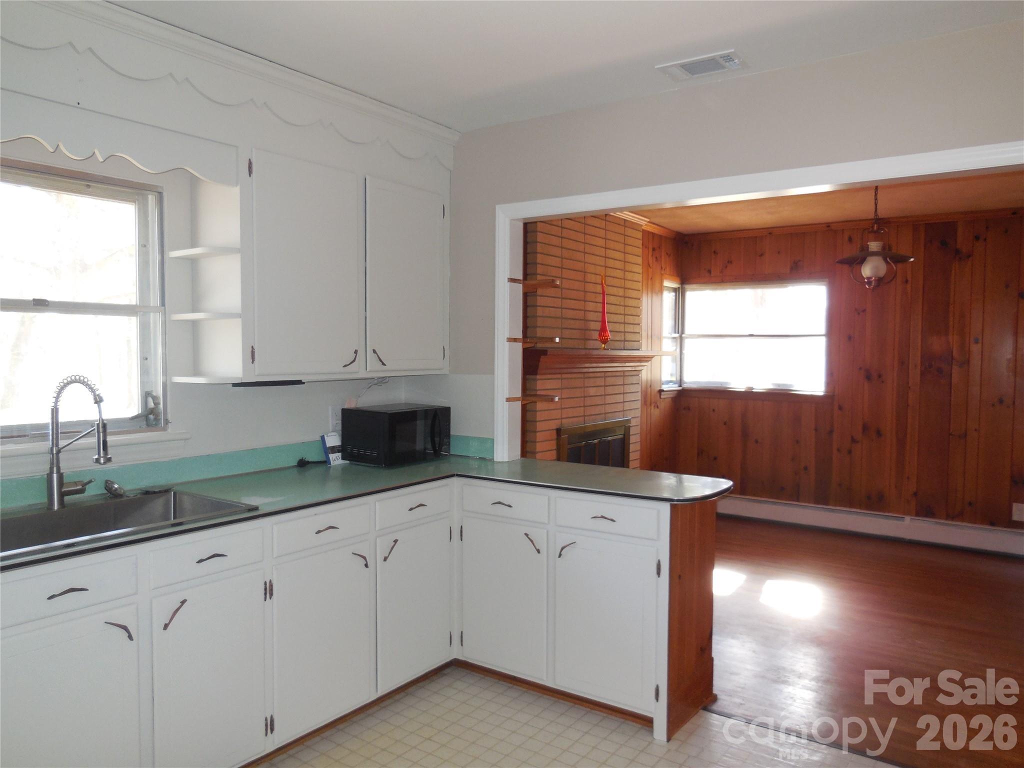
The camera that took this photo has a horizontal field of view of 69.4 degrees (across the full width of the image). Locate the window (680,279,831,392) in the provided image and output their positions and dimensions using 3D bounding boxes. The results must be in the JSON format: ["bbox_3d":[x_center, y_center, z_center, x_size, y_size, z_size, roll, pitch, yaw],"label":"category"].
[{"bbox_3d":[2.039,-0.400,6.316,1.237,0.905,0.100,3,3,35],"label":"window"}]

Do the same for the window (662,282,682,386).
[{"bbox_3d":[1.375,-0.417,6.502,0.100,0.905,0.407,3,3,35],"label":"window"}]

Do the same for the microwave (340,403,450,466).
[{"bbox_3d":[-0.539,0.229,3.521,0.330,0.252,0.450,3,3,35],"label":"microwave"}]

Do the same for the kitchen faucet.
[{"bbox_3d":[-1.369,0.184,2.365,0.250,0.430,0.130,2,3,22],"label":"kitchen faucet"}]

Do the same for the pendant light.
[{"bbox_3d":[1.982,-0.839,4.043,0.420,0.630,0.420,3,3,35],"label":"pendant light"}]

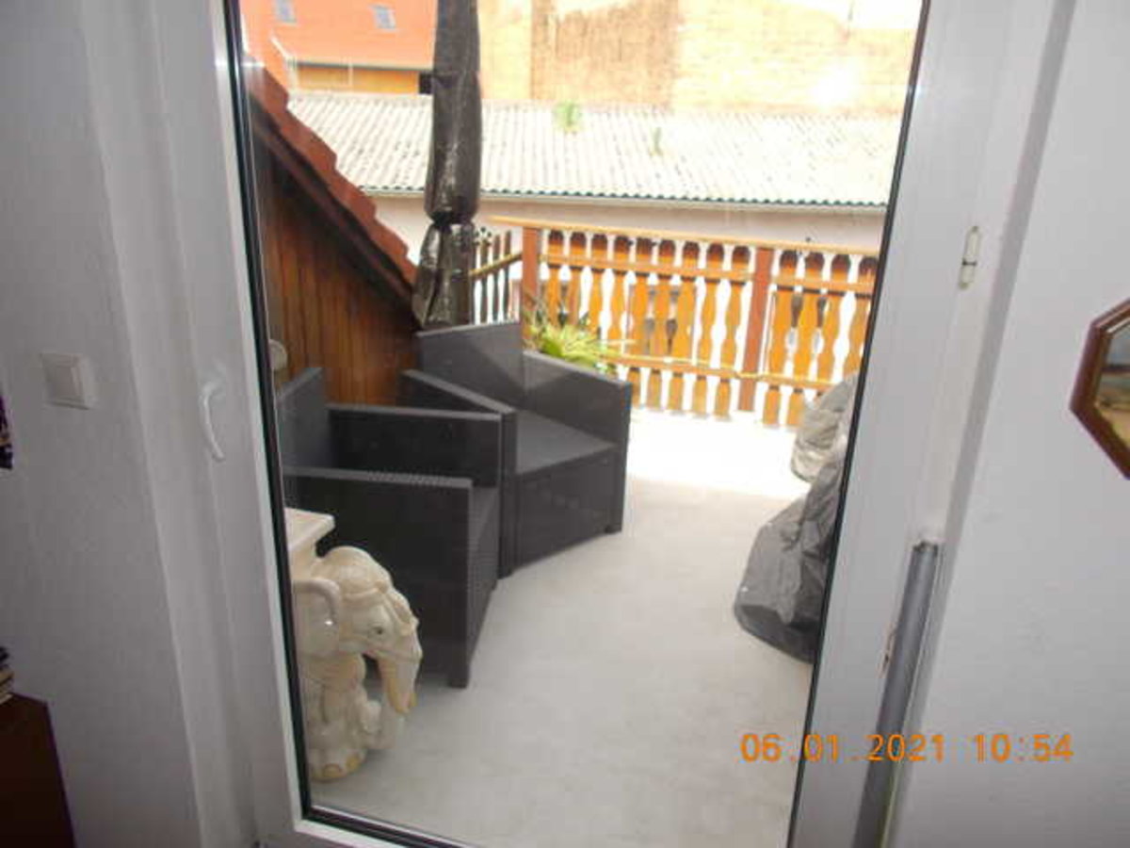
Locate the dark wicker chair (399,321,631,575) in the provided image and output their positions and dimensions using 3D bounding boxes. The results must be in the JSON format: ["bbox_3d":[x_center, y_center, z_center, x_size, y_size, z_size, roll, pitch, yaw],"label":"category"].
[{"bbox_3d":[-0.191,0.051,3.167,0.585,0.720,0.615,-16,26,-39],"label":"dark wicker chair"}]

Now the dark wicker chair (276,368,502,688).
[{"bbox_3d":[-0.532,0.270,2.538,0.615,0.720,0.585,3,20,4],"label":"dark wicker chair"}]

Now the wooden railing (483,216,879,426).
[{"bbox_3d":[0.653,-0.565,4.829,2.397,1.000,0.120,9,20,20],"label":"wooden railing"}]

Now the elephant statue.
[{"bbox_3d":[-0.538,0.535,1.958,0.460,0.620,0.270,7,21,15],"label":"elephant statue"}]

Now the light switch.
[{"bbox_3d":[-0.763,-0.068,1.304,0.080,0.080,0.016,8,21,16],"label":"light switch"}]

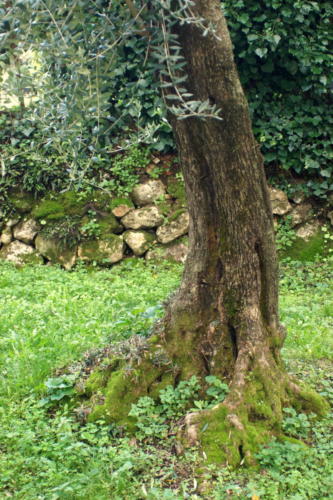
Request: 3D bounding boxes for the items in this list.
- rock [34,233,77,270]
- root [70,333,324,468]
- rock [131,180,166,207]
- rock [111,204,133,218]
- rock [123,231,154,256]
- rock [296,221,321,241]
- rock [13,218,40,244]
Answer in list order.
[{"bbox_3d":[-1.014,0.023,10.400,0.372,0.312,0.310,0,7,0],"label":"rock"},{"bbox_3d":[0.168,0.656,5.320,1.170,0.460,0.920,0,7,0],"label":"root"},{"bbox_3d":[-0.169,-0.531,10.700,0.328,0.232,0.270,0,7,0],"label":"rock"},{"bbox_3d":[-0.410,-0.358,10.600,0.181,0.124,0.160,0,7,0],"label":"rock"},{"bbox_3d":[-0.258,-0.060,10.500,0.286,0.228,0.240,0,7,0],"label":"rock"},{"bbox_3d":[1.322,-0.182,10.600,0.217,0.177,0.200,0,7,0],"label":"rock"},{"bbox_3d":[-1.291,-0.171,10.500,0.251,0.228,0.230,0,7,0],"label":"rock"}]

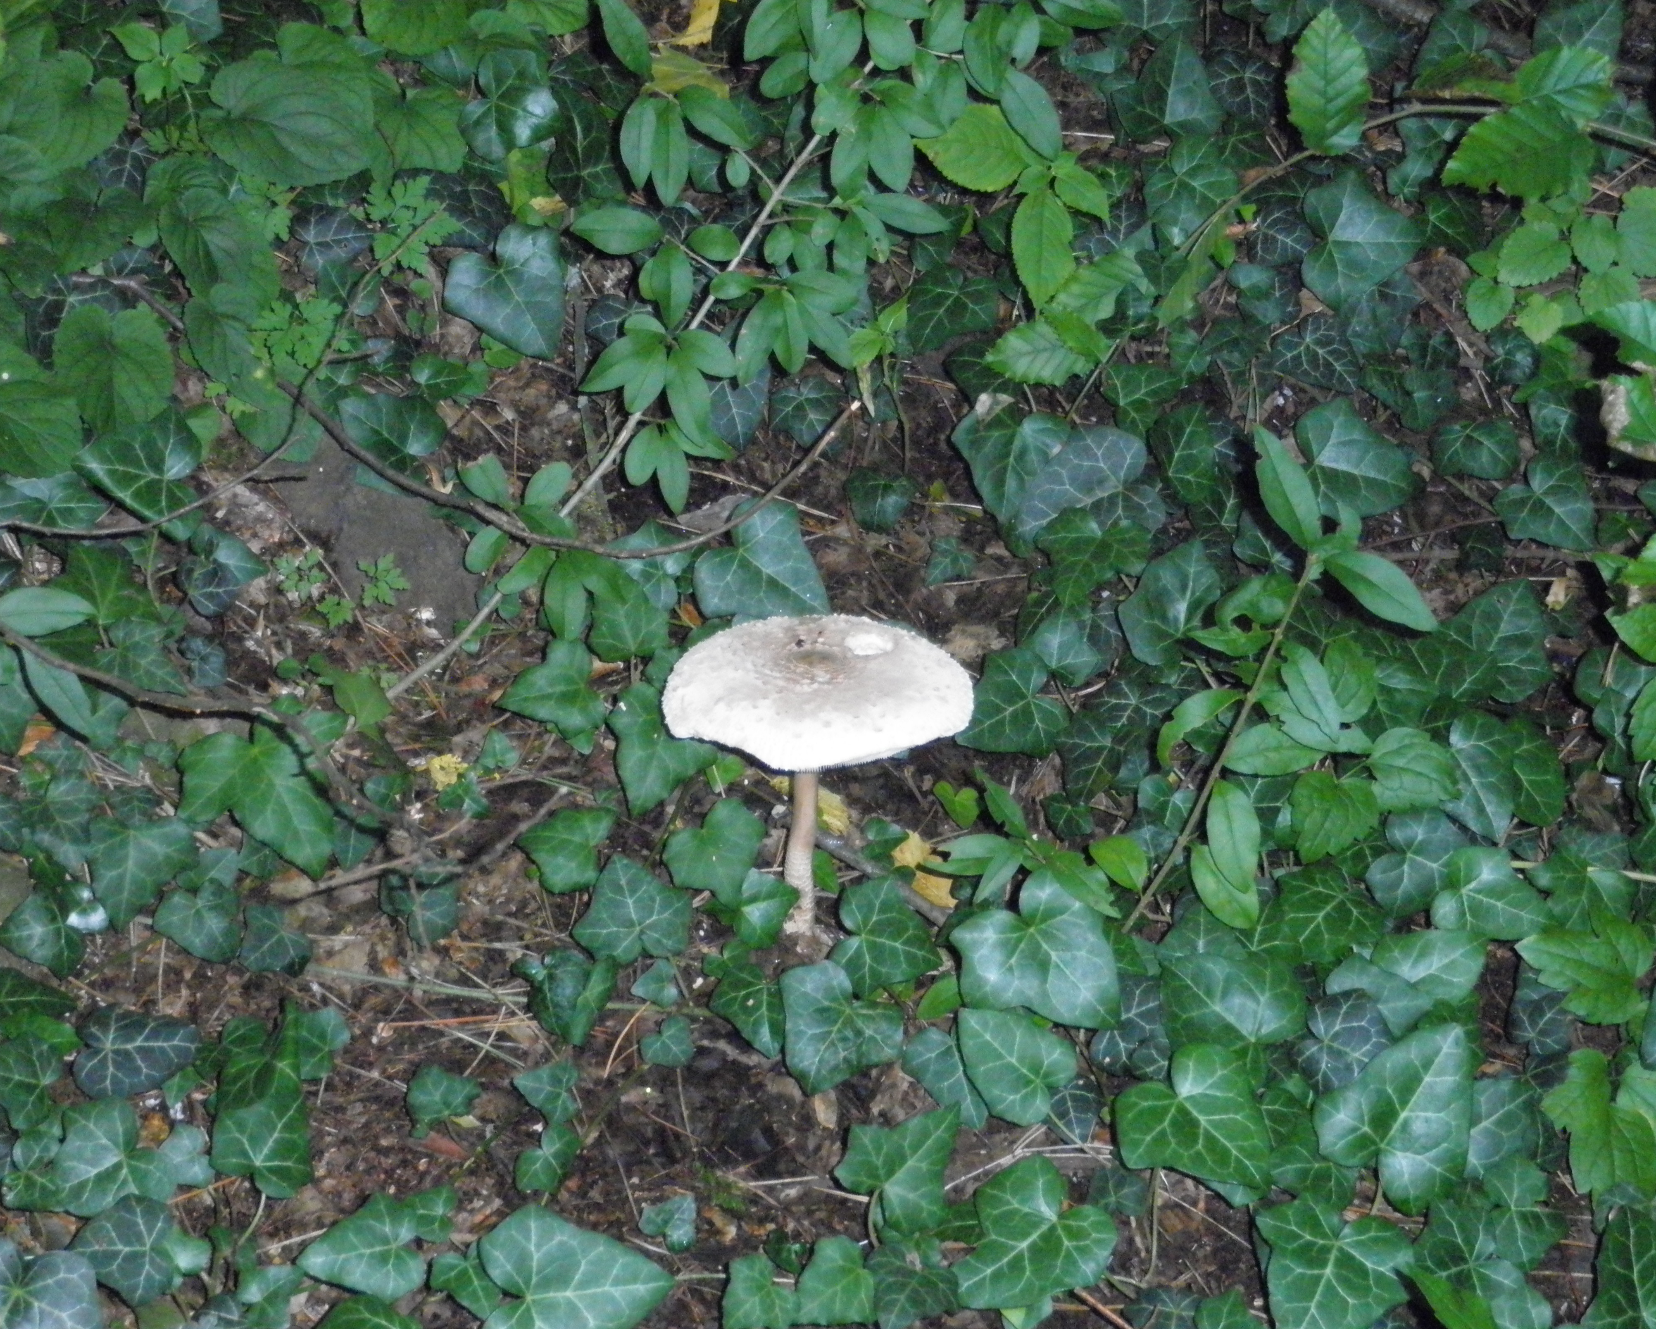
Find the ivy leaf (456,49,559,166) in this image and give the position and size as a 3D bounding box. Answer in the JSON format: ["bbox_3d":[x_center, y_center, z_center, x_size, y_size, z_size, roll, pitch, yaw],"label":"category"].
[{"bbox_3d":[-0.175,-0.307,2.402,0.069,0.015,0.081,27,59,17],"label":"ivy leaf"}]

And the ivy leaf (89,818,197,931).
[{"bbox_3d":[-0.292,0.088,1.845,0.047,0.013,0.058,0,52,0],"label":"ivy leaf"}]

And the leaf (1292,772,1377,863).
[{"bbox_3d":[0.222,0.067,1.908,0.037,0.011,0.046,17,61,10],"label":"leaf"}]

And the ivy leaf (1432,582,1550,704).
[{"bbox_3d":[0.302,-0.011,1.966,0.058,0.013,0.074,24,58,16],"label":"ivy leaf"}]

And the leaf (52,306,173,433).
[{"bbox_3d":[-0.355,-0.146,2.171,0.059,0.015,0.079,-4,58,-3],"label":"leaf"}]

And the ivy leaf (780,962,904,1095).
[{"bbox_3d":[0.001,0.150,1.769,0.062,0.014,0.060,20,57,14],"label":"ivy leaf"}]

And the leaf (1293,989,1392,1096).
[{"bbox_3d":[0.216,0.156,1.777,0.047,0.010,0.050,20,60,12],"label":"leaf"}]

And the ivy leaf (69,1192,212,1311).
[{"bbox_3d":[-0.283,0.241,1.790,0.055,0.011,0.048,0,68,0],"label":"ivy leaf"}]

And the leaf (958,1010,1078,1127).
[{"bbox_3d":[0.081,0.171,1.854,0.048,0.011,0.060,-38,67,-20],"label":"leaf"}]

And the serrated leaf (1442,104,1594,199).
[{"bbox_3d":[0.342,-0.252,2.167,0.085,0.016,0.069,-19,51,-17],"label":"serrated leaf"}]

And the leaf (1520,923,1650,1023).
[{"bbox_3d":[0.344,0.137,1.972,0.066,0.015,0.058,15,55,14],"label":"leaf"}]

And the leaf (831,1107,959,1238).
[{"bbox_3d":[0.035,0.206,1.799,0.059,0.015,0.067,33,59,23],"label":"leaf"}]

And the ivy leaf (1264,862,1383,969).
[{"bbox_3d":[0.214,0.115,1.914,0.056,0.015,0.055,30,55,25],"label":"ivy leaf"}]

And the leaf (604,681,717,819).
[{"bbox_3d":[-0.076,0.039,1.975,0.052,0.011,0.068,8,60,5],"label":"leaf"}]

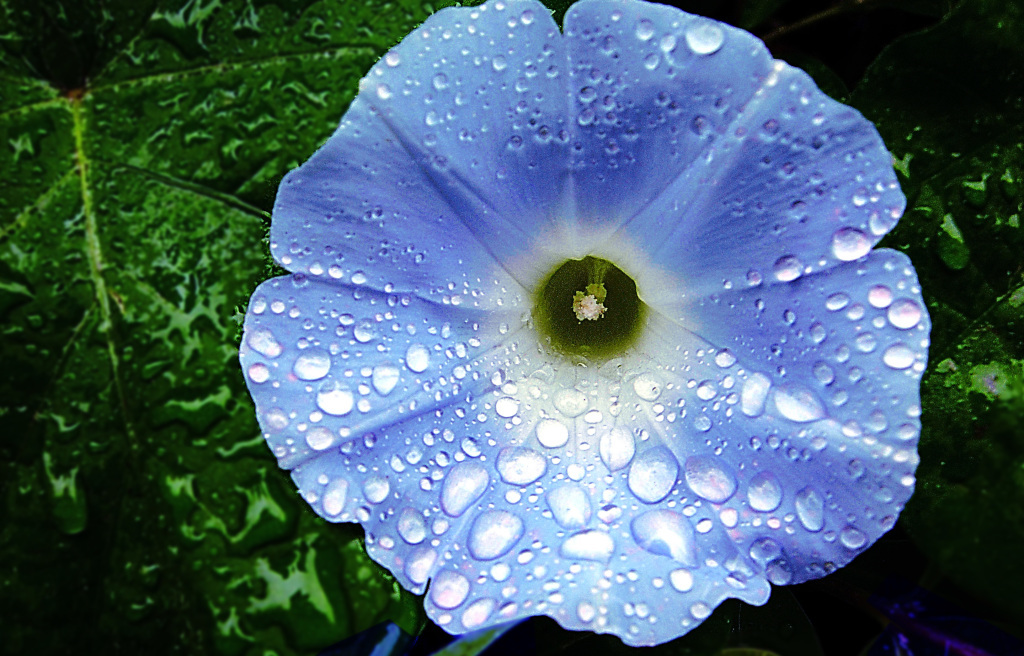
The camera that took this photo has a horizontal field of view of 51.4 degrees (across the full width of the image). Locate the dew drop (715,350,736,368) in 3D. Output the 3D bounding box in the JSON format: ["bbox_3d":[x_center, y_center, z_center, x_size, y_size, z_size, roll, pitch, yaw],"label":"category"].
[{"bbox_3d":[0.026,0.004,0.131,0.003,0.001,0.003,-3,74,11],"label":"dew drop"}]

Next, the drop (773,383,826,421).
[{"bbox_3d":[0.035,0.009,0.130,0.007,0.003,0.004,23,78,23],"label":"drop"}]

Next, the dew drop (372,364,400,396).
[{"bbox_3d":[-0.016,0.007,0.135,0.003,0.002,0.004,0,78,-18],"label":"dew drop"}]

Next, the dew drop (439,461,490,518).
[{"bbox_3d":[-0.006,0.019,0.126,0.005,0.002,0.007,30,67,5],"label":"dew drop"}]

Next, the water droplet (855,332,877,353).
[{"bbox_3d":[0.045,0.002,0.136,0.003,0.001,0.003,0,82,12],"label":"water droplet"}]

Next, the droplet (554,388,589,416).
[{"bbox_3d":[0.008,0.009,0.135,0.004,0.002,0.004,1,60,-3],"label":"droplet"}]

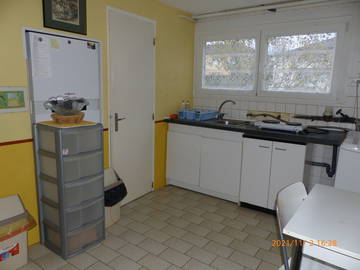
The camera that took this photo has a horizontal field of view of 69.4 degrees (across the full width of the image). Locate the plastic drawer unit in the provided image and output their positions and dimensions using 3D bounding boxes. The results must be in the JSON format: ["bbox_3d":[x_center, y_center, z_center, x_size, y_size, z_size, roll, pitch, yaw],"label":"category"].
[{"bbox_3d":[-0.873,0.419,2.139,0.305,1.025,0.375,10,13,36],"label":"plastic drawer unit"}]

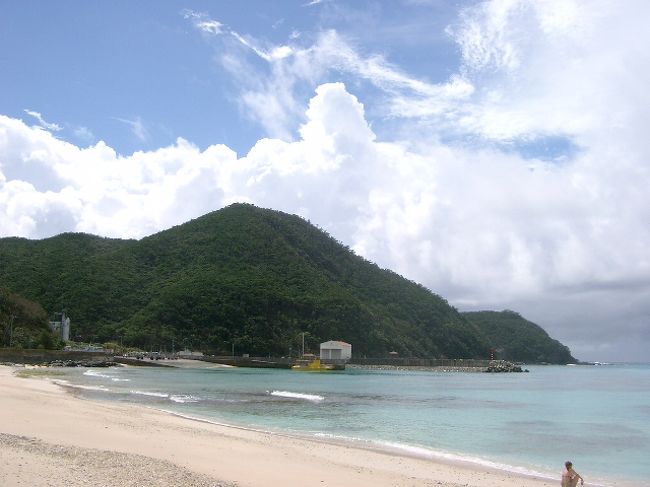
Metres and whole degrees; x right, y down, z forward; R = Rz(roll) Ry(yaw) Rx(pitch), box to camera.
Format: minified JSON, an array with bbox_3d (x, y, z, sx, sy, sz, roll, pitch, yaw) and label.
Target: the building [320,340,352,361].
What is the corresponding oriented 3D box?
[{"bbox_3d":[4.472,46.279,301.511,10.200,8.300,10.800,-4,-10,22],"label":"building"}]

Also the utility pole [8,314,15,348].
[{"bbox_3d":[-91.888,25.793,203.560,1.000,10.000,0.500,0,-10,0],"label":"utility pole"}]

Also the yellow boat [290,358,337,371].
[{"bbox_3d":[-4.731,49.736,285.705,17.800,5.000,4.500,-2,-10,10],"label":"yellow boat"}]

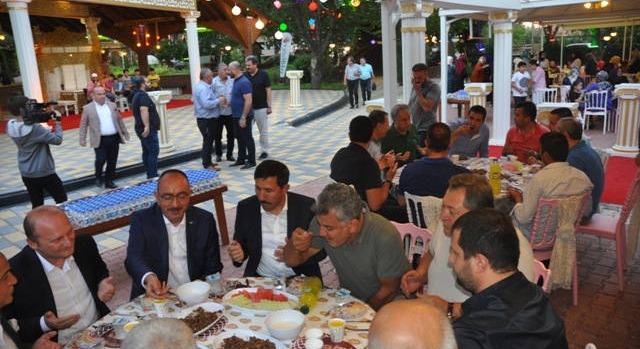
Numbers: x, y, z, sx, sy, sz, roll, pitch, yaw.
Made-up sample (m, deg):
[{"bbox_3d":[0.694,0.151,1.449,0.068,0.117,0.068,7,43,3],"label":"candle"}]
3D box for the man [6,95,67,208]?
[{"bbox_3d":[-3.169,-0.045,5.388,0.520,1.670,0.500,-13,16,-36],"label":"man"}]

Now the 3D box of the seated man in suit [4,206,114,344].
[{"bbox_3d":[-0.979,0.737,2.014,0.770,1.240,0.560,8,18,40],"label":"seated man in suit"}]

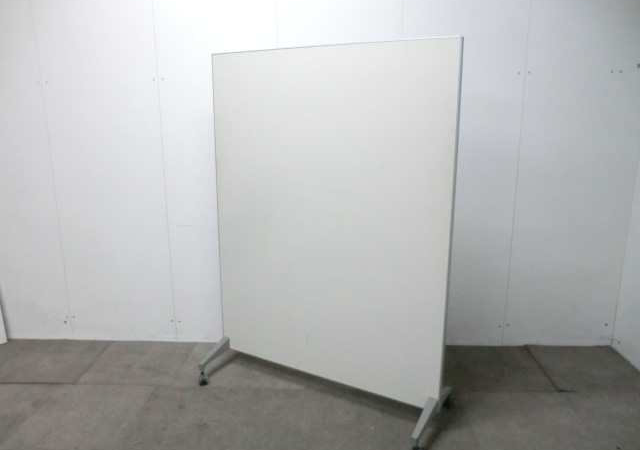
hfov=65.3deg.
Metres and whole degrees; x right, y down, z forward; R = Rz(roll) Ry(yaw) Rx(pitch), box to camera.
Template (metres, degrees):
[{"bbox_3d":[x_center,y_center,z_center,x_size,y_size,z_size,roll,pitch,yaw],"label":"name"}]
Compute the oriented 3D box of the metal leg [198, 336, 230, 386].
[{"bbox_3d":[-0.485,0.685,2.703,0.056,0.168,0.445,8,16,30],"label":"metal leg"}]

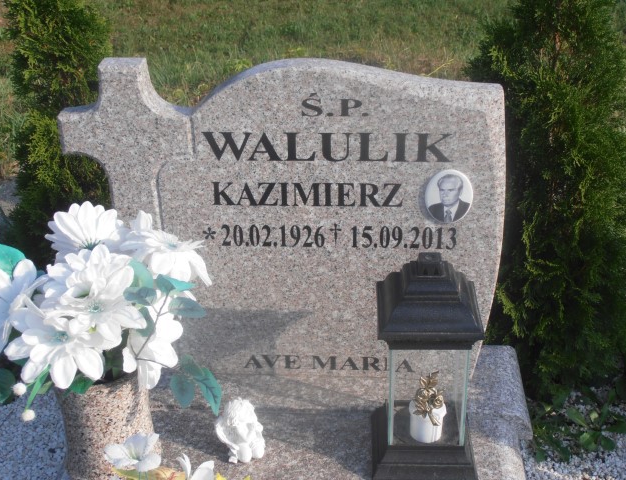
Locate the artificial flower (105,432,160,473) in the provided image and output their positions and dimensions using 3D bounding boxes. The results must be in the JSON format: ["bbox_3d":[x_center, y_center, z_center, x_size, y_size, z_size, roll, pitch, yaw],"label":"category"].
[{"bbox_3d":[-0.254,0.301,1.490,0.078,0.050,0.050,-1,60,-1],"label":"artificial flower"}]

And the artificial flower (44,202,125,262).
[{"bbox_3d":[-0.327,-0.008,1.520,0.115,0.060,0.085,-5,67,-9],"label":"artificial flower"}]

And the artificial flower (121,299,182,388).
[{"bbox_3d":[-0.234,0.150,1.530,0.085,0.118,0.050,-26,14,-39],"label":"artificial flower"}]

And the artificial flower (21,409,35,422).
[{"bbox_3d":[-0.392,0.241,1.450,0.018,0.018,0.018,-1,22,0],"label":"artificial flower"}]

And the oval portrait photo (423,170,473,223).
[{"bbox_3d":[0.230,-0.073,1.780,0.081,0.100,0.012,1,27,3],"label":"oval portrait photo"}]

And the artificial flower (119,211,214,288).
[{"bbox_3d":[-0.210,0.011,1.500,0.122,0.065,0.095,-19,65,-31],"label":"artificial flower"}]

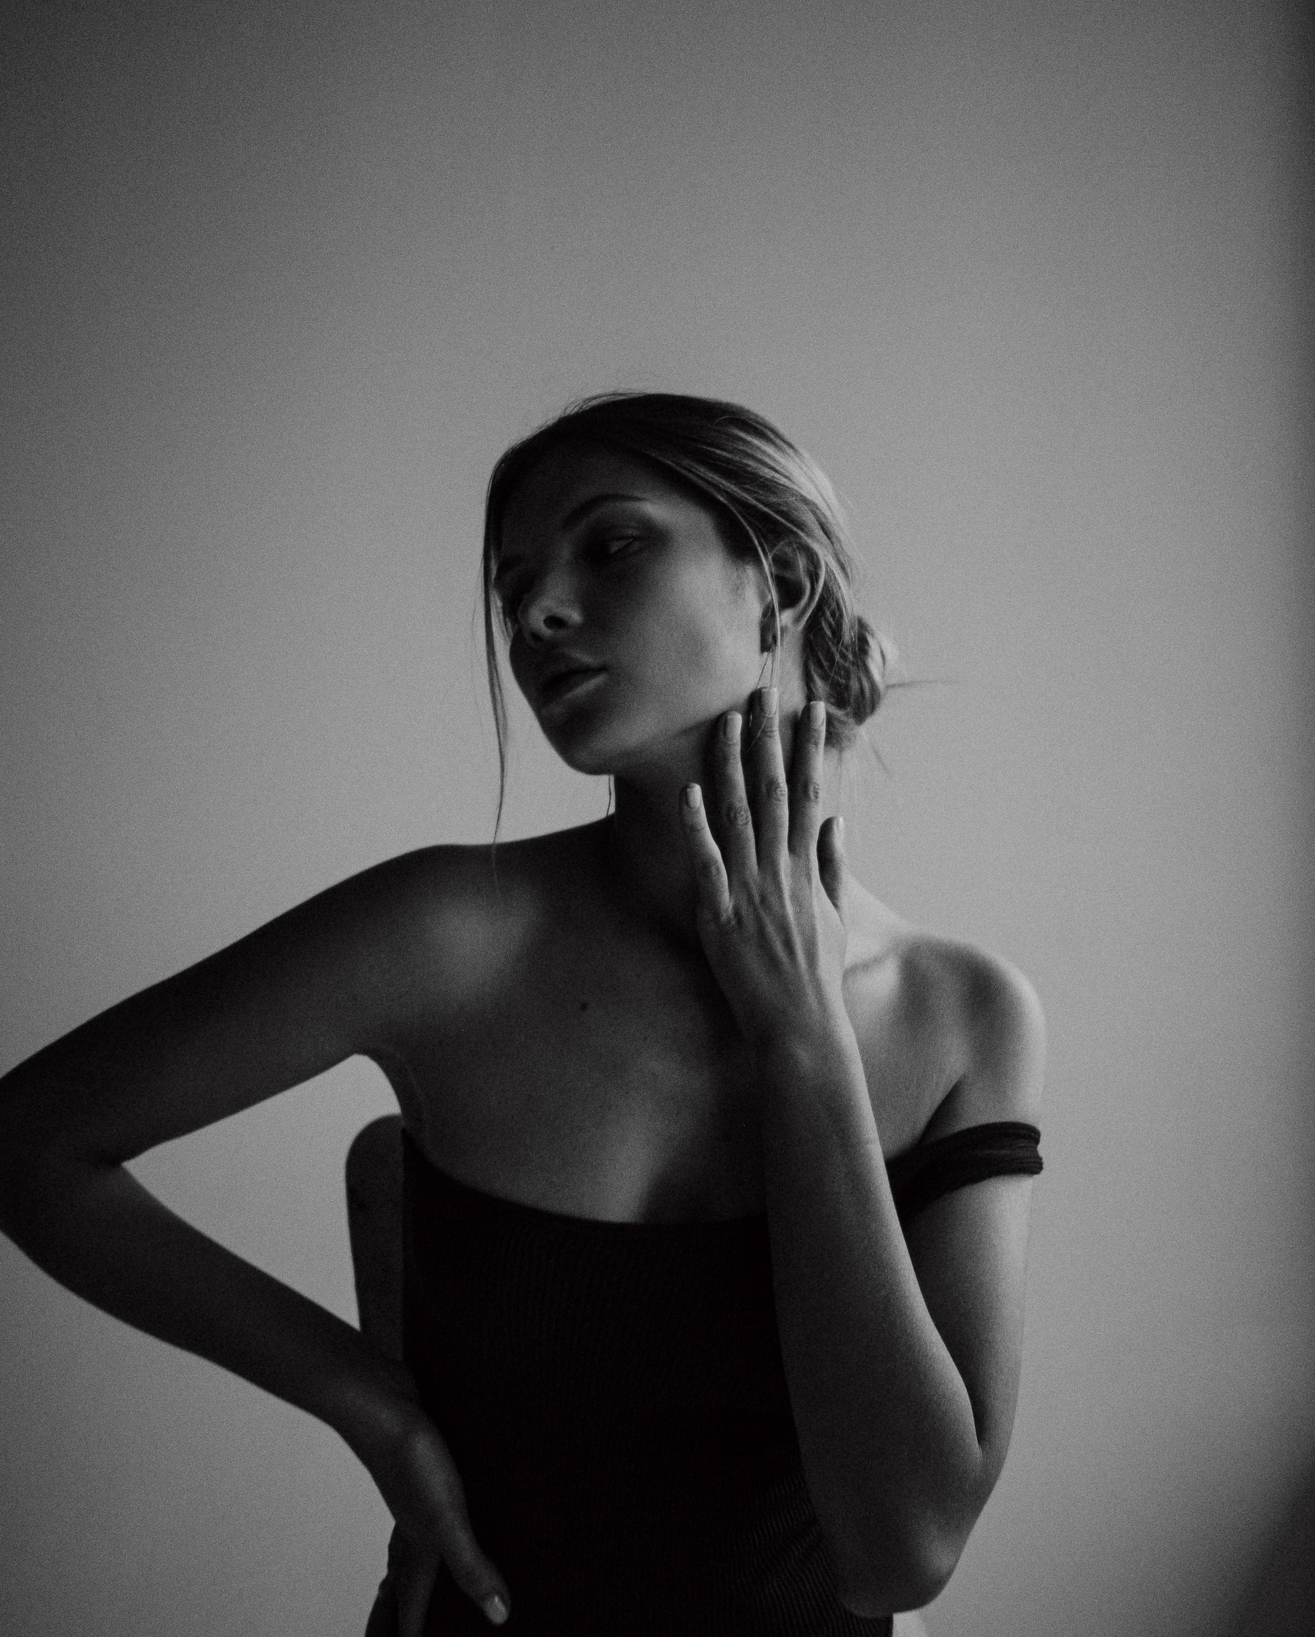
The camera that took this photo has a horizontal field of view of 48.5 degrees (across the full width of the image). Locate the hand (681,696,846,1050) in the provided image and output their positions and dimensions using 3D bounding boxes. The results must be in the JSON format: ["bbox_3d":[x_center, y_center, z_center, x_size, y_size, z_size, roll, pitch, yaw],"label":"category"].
[{"bbox_3d":[0.058,0.030,0.785,0.088,0.190,0.055,-6,-7,3],"label":"hand"}]

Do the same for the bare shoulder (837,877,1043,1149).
[{"bbox_3d":[0.173,0.115,0.880,0.120,0.155,0.125,0,0,6],"label":"bare shoulder"}]

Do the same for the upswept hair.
[{"bbox_3d":[0.020,-0.130,0.880,0.180,0.240,0.230,-20,-11,40],"label":"upswept hair"}]

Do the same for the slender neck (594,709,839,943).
[{"bbox_3d":[0.038,0.005,0.865,0.120,0.135,0.120,0,-5,21],"label":"slender neck"}]

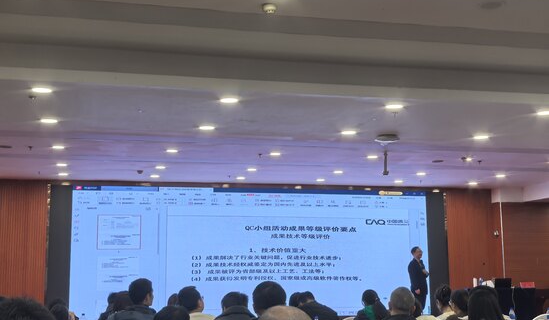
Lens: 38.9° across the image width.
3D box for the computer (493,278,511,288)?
[{"bbox_3d":[4.488,2.447,15.377,0.350,0.210,0.250,2,-9,-14],"label":"computer"}]

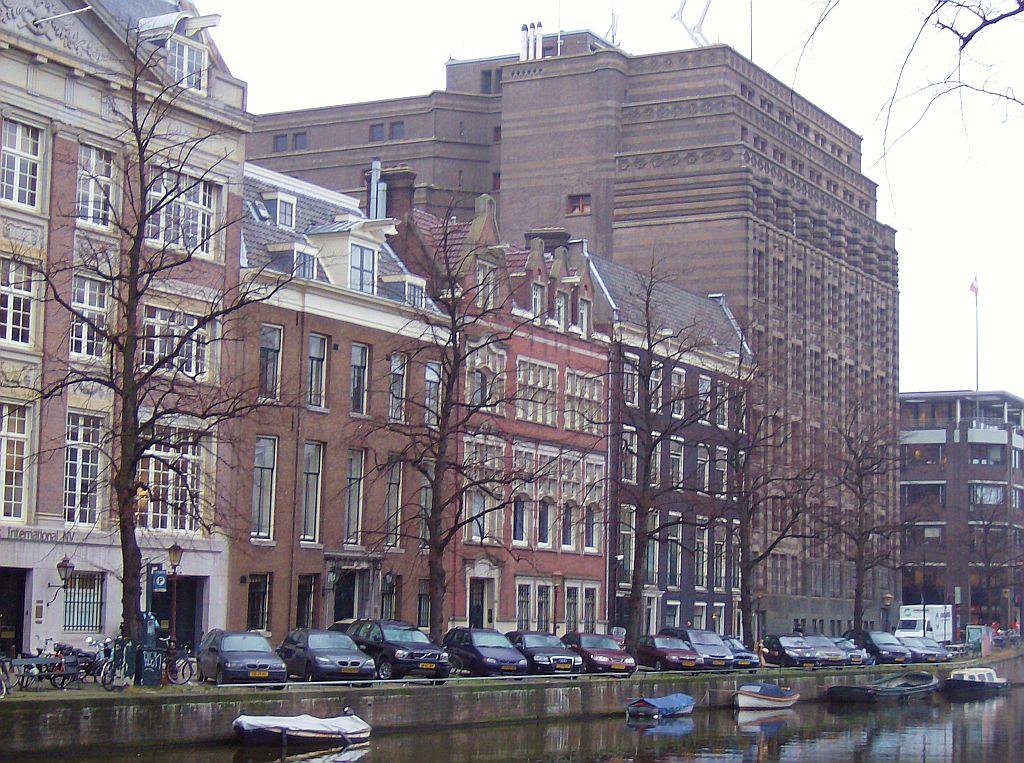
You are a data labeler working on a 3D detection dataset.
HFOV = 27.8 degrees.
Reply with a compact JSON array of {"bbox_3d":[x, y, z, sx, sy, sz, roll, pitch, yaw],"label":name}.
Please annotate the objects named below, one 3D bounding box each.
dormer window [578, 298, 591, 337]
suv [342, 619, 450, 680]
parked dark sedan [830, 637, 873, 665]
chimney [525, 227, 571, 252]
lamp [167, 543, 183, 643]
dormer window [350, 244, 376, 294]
[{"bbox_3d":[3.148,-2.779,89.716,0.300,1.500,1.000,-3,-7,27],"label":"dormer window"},{"bbox_3d":[-3.515,7.961,61.111,1.900,1.768,4.800,5,-7,-27],"label":"suv"},{"bbox_3d":[15.429,12.958,99.014,1.780,1.400,4.500,4,-7,-20],"label":"parked dark sedan"},{"bbox_3d":[1.601,-6.292,93.186,1.950,1.400,0.750,-3,-8,29],"label":"chimney"},{"bbox_3d":[-8.906,6.118,54.444,0.420,3.710,0.420,-3,-8,30],"label":"lamp"},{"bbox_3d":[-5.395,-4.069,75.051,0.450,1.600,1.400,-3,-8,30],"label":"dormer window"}]

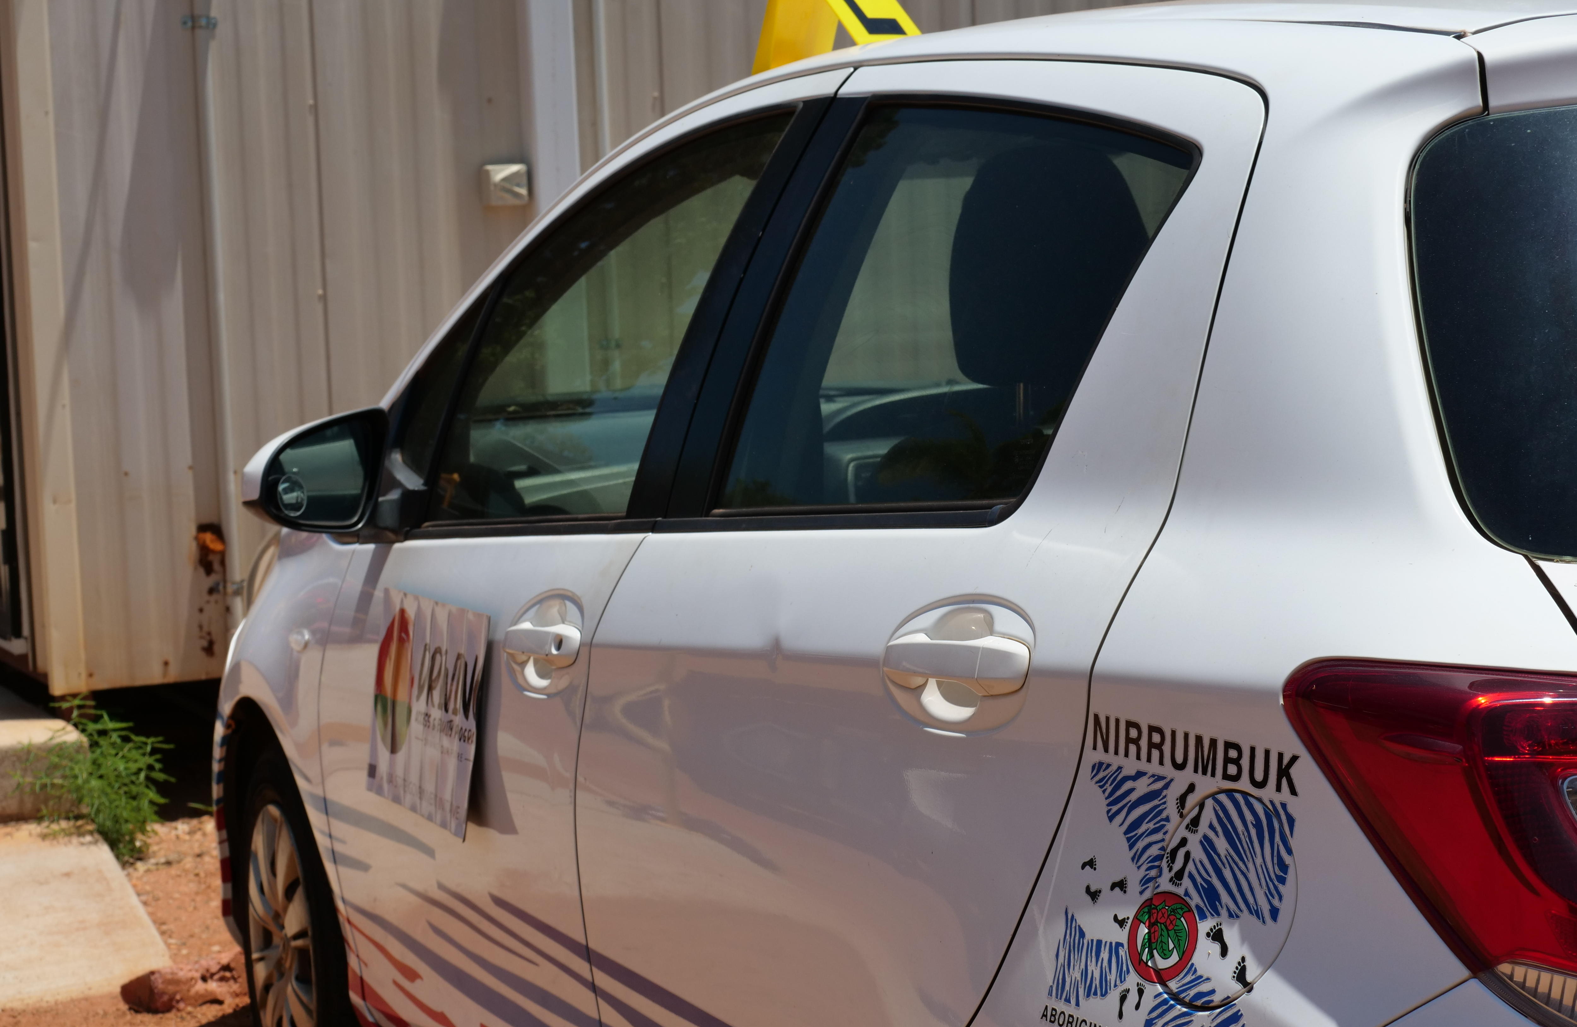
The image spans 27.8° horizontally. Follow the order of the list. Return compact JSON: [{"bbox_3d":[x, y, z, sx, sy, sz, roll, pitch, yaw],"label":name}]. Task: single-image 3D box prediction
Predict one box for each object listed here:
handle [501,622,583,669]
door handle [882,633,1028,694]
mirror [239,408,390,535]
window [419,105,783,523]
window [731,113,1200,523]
[{"bbox_3d":[-0.260,0.139,3.349,0.040,0.046,0.213,-4,1,-23],"label":"handle"},{"bbox_3d":[0.127,0.116,2.446,0.040,0.046,0.213,-4,1,-23],"label":"door handle"},{"bbox_3d":[-0.578,-0.052,3.900,0.175,0.153,0.100,-5,6,-31],"label":"mirror"},{"bbox_3d":[-0.209,-0.196,3.449,0.035,0.427,0.762,18,-8,-23],"label":"window"},{"bbox_3d":[0.129,-0.183,2.630,0.035,0.385,0.695,18,-7,-23],"label":"window"}]

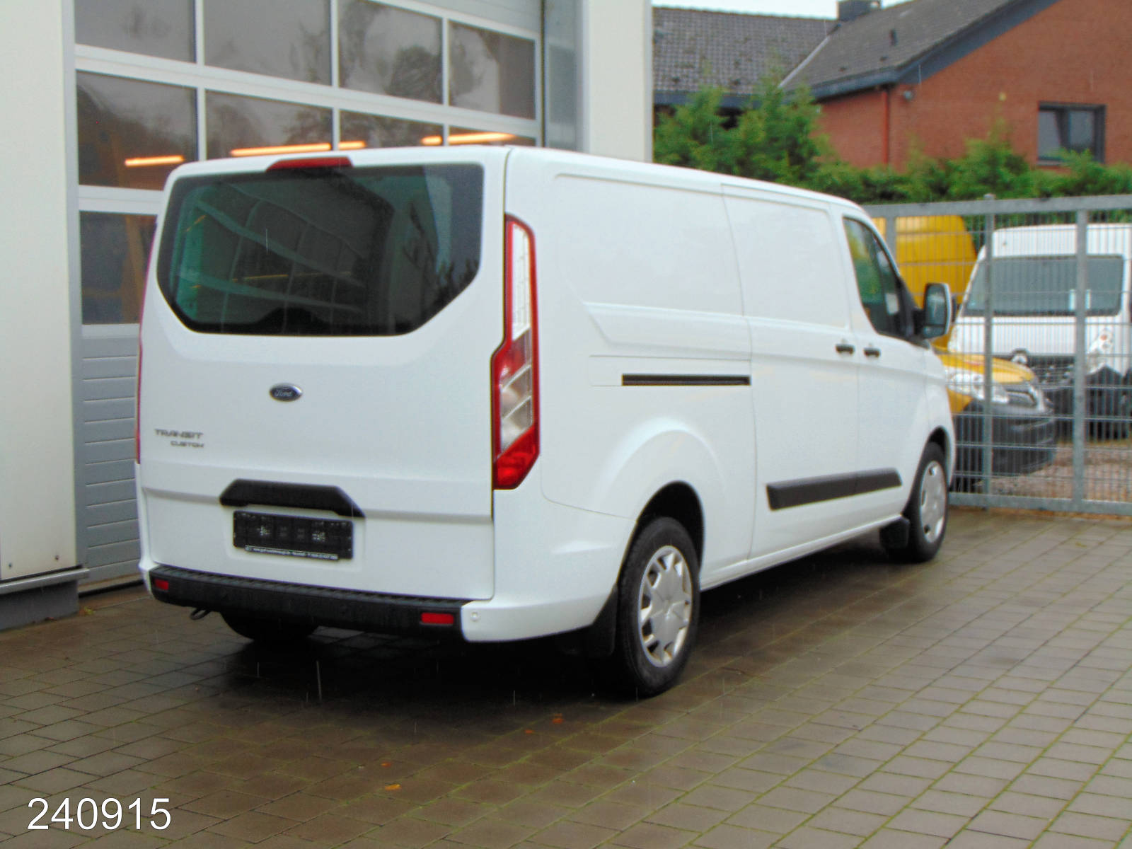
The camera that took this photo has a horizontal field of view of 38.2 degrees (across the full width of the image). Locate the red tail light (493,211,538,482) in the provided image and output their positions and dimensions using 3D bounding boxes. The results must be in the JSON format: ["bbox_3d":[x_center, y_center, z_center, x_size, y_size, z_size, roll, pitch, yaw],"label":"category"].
[{"bbox_3d":[-0.150,-0.234,5.356,0.145,0.890,0.175,2,5,30],"label":"red tail light"}]

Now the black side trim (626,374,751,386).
[{"bbox_3d":[0.476,-0.167,6.191,0.035,0.042,1.100,2,2,30],"label":"black side trim"}]

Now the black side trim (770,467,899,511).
[{"bbox_3d":[1.252,0.286,7.498,0.040,0.115,1.730,3,3,29],"label":"black side trim"}]

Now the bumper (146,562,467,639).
[{"bbox_3d":[-0.933,0.604,5.643,1.380,0.152,0.180,3,6,29],"label":"bumper"}]

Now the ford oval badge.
[{"bbox_3d":[-0.951,-0.107,5.551,0.145,0.060,0.018,3,6,29],"label":"ford oval badge"}]

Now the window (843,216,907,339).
[{"bbox_3d":[1.585,-0.729,8.265,0.050,0.600,0.680,-15,-6,29],"label":"window"}]

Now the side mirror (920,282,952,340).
[{"bbox_3d":[1.906,-0.591,8.457,0.175,0.285,0.150,2,5,30],"label":"side mirror"}]

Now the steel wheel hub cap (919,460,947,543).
[{"bbox_3d":[2.016,0.428,8.994,0.055,0.445,0.445,3,6,30],"label":"steel wheel hub cap"}]

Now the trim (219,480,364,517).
[{"bbox_3d":[-0.952,0.254,5.678,0.630,0.105,0.055,2,5,30],"label":"trim"}]

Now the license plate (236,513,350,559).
[{"bbox_3d":[-0.951,0.384,5.692,0.527,0.125,0.020,2,5,30],"label":"license plate"}]

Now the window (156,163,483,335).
[{"bbox_3d":[-0.910,-0.601,5.584,1.390,0.580,0.090,3,-7,29],"label":"window"}]

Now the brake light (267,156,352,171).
[{"bbox_3d":[-0.881,-0.899,5.620,0.367,0.046,0.055,3,6,29],"label":"brake light"}]

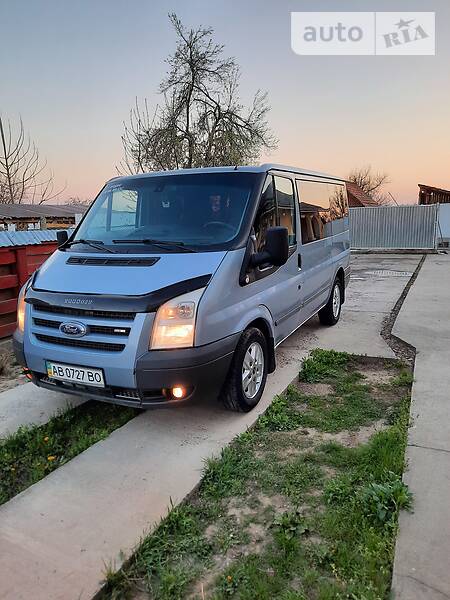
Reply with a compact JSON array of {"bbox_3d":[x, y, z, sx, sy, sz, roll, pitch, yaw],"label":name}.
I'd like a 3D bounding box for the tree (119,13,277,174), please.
[{"bbox_3d":[-0.808,-4.738,13.323,4.620,7.360,4.390,-2,11,-3],"label":"tree"}]

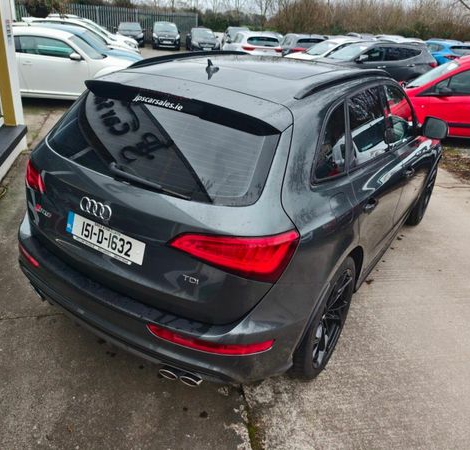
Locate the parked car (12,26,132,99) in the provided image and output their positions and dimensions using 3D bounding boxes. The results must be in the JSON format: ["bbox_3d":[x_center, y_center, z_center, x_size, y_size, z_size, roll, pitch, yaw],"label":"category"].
[{"bbox_3d":[-3.908,-3.603,8.979,4.280,1.490,1.810,2,27,-7],"label":"parked car"}]

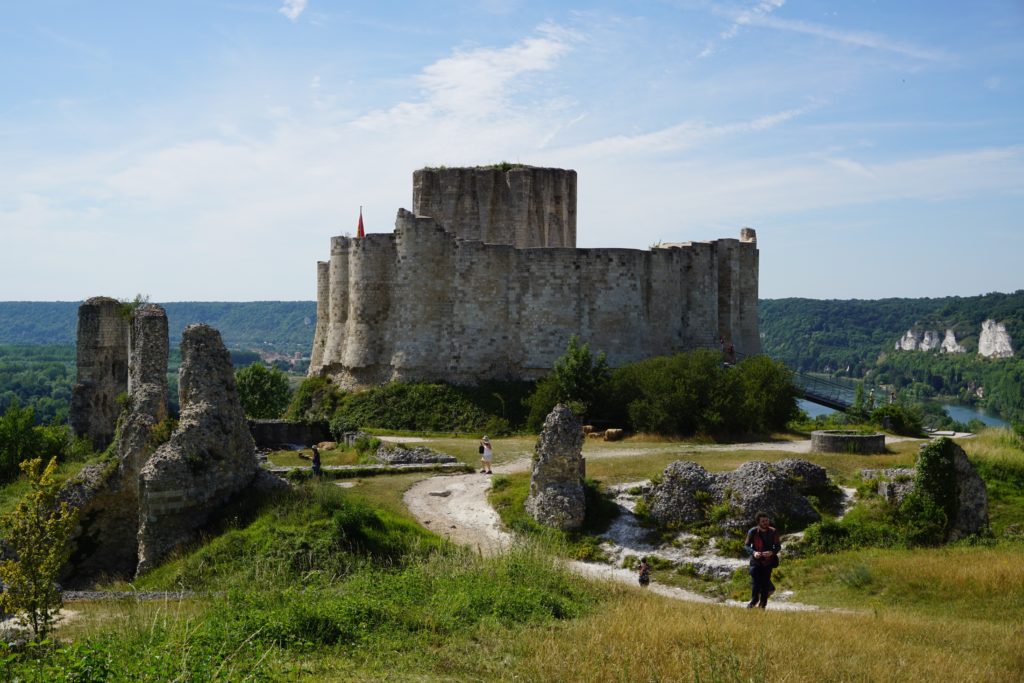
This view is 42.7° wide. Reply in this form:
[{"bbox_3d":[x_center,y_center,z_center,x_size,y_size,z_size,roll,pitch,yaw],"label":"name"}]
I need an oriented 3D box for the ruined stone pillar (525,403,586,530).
[{"bbox_3d":[1.580,4.490,47.000,2.150,4.400,2.000,0,2,6],"label":"ruined stone pillar"}]

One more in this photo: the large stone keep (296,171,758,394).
[{"bbox_3d":[2.200,-6.600,126.000,43.500,21.500,38.000,0,2,0],"label":"large stone keep"}]

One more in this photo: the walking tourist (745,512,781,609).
[{"bbox_3d":[4.633,4.060,24.200,0.620,1.770,0.480,0,2,16],"label":"walking tourist"}]

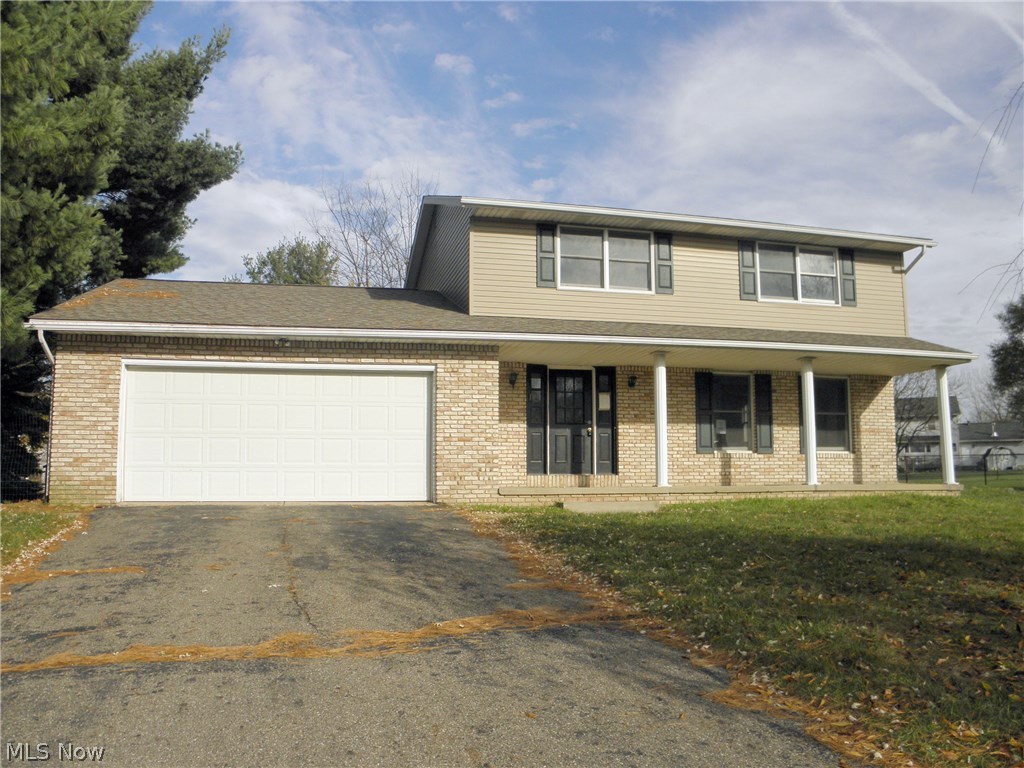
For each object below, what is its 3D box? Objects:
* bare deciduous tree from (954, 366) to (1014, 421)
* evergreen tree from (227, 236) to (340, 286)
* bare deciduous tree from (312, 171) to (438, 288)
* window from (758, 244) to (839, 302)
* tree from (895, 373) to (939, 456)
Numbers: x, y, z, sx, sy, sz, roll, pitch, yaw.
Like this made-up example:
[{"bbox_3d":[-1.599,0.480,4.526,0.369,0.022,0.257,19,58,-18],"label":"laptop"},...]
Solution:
[{"bbox_3d":[51.192,3.863,90.122,8.200,11.860,8.200,-4,-8,29],"label":"bare deciduous tree"},{"bbox_3d":[-9.050,-1.002,33.841,6.200,10.410,6.200,1,-7,-15],"label":"evergreen tree"},{"bbox_3d":[-5.604,-2.467,34.008,6.200,13.330,6.200,1,-7,-9],"label":"bare deciduous tree"},{"bbox_3d":[6.382,-2.410,18.437,2.060,1.350,0.120,1,-7,-14],"label":"window"},{"bbox_3d":[14.236,0.917,30.588,4.600,5.640,4.600,-3,-7,25],"label":"tree"}]

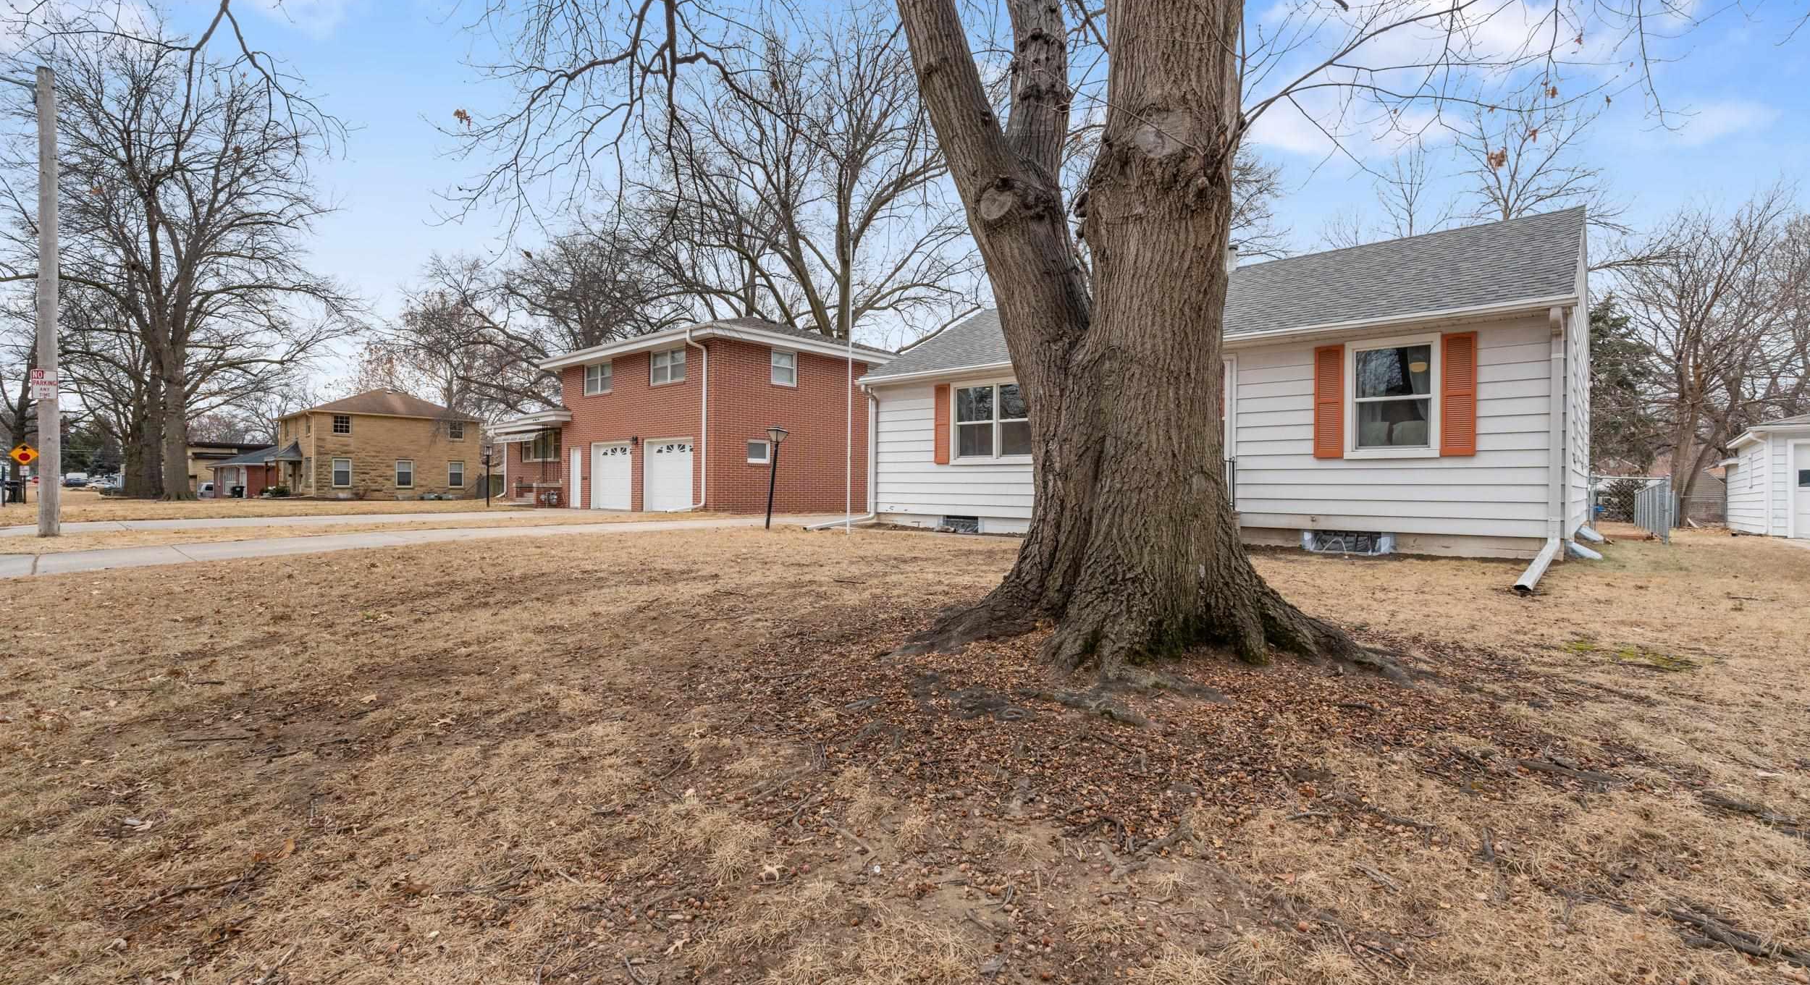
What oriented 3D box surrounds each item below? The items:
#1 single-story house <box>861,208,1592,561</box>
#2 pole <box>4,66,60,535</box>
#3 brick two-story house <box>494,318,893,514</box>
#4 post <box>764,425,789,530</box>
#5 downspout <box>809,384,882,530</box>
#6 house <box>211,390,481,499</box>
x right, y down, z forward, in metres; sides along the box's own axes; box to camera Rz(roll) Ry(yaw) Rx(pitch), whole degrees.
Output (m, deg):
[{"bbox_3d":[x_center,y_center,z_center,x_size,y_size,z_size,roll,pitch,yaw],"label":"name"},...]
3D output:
[{"bbox_3d":[5.920,-1.756,15.488,11.050,5.000,8.300,1,0,42],"label":"single-story house"},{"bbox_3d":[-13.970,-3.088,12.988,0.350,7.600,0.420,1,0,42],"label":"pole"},{"bbox_3d":[-7.490,-2.671,28.911,14.100,6.400,8.800,1,0,42],"label":"brick two-story house"},{"bbox_3d":[-2.350,-0.263,14.264,0.420,1.860,0.420,6,0,42],"label":"post"},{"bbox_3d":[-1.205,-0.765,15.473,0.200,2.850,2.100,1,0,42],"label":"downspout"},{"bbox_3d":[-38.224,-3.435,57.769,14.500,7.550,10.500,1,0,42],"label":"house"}]

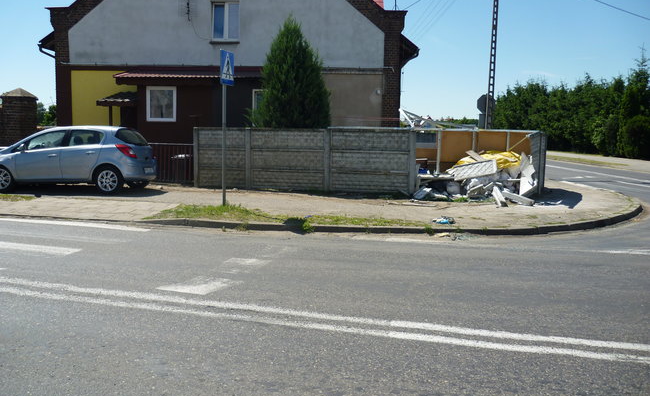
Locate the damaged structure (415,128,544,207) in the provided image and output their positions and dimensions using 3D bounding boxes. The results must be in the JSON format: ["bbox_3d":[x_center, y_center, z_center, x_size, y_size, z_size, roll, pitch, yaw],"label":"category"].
[{"bbox_3d":[3.591,-0.779,13.195,3.100,1.580,2.500,1,7,6],"label":"damaged structure"}]

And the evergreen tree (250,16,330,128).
[{"bbox_3d":[-0.944,-2.656,16.000,2.200,4.520,2.150,1,7,0],"label":"evergreen tree"}]

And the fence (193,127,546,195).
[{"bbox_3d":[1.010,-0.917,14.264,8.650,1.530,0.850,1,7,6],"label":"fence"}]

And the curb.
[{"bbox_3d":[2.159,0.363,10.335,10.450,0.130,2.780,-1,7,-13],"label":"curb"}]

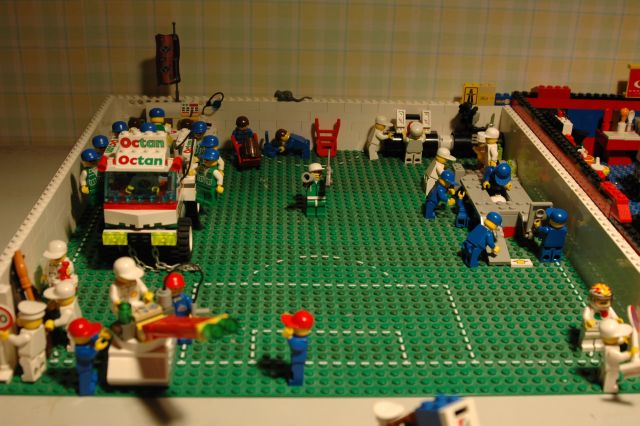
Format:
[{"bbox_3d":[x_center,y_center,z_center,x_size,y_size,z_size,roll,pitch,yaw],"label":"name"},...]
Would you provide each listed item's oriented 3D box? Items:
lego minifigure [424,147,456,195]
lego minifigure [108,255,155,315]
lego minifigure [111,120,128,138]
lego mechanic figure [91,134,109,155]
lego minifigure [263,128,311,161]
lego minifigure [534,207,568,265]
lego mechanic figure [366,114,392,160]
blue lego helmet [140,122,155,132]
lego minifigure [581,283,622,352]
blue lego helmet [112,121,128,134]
[{"bbox_3d":[0.101,-0.032,0.684,0.025,0.040,0.022,-2,25,-9],"label":"lego minifigure"},{"bbox_3d":[-0.114,0.048,0.489,0.024,0.043,0.018,-18,31,-37],"label":"lego minifigure"},{"bbox_3d":[-0.174,-0.058,0.715,0.015,0.043,0.022,14,28,24],"label":"lego minifigure"},{"bbox_3d":[-0.162,-0.039,0.619,0.017,0.042,0.024,12,27,19],"label":"lego mechanic figure"},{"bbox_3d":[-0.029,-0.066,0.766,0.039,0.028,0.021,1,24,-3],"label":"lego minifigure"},{"bbox_3d":[0.168,0.013,0.587,0.024,0.042,0.018,2,25,-1],"label":"lego minifigure"},{"bbox_3d":[0.057,-0.070,0.757,0.020,0.041,0.022,-1,25,-8],"label":"lego mechanic figure"},{"bbox_3d":[-0.128,-0.061,0.603,0.011,0.009,0.016,9,26,15],"label":"blue lego helmet"},{"bbox_3d":[0.165,0.061,0.489,0.024,0.043,0.014,1,25,-3],"label":"lego minifigure"},{"bbox_3d":[-0.173,-0.076,0.716,0.016,0.008,0.012,9,25,15],"label":"blue lego helmet"}]

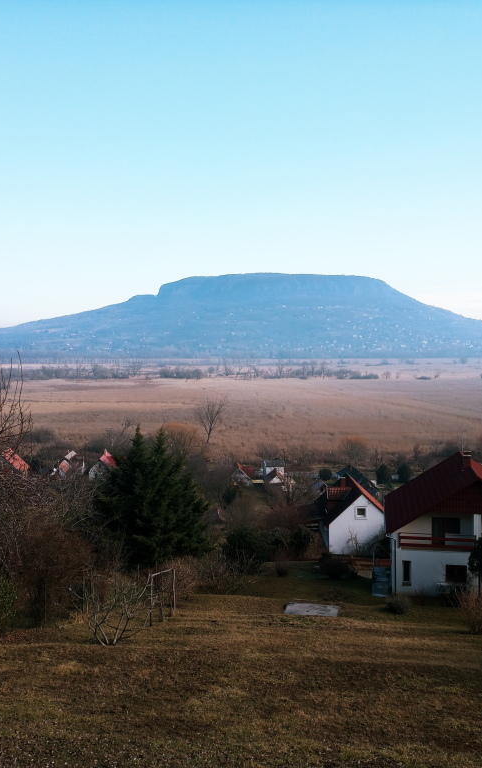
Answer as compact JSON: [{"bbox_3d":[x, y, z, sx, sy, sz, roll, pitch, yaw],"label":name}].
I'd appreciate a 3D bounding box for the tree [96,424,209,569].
[{"bbox_3d":[-6.233,8.263,59.000,7.978,10.613,7.600,0,2,0],"label":"tree"}]

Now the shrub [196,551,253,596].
[{"bbox_3d":[-0.945,11.492,50.500,3.658,2.683,3.200,0,2,0],"label":"shrub"}]

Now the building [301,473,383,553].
[{"bbox_3d":[10.165,11.701,76.738,6.677,5.256,12.359,0,2,1],"label":"building"}]

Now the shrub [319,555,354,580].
[{"bbox_3d":[6.687,12.849,58.000,2.381,1.821,2.300,0,2,0],"label":"shrub"}]

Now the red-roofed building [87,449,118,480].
[{"bbox_3d":[-34.031,20.542,205.000,7.000,6.400,10.000,0,2,-2],"label":"red-roofed building"}]

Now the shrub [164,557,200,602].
[{"bbox_3d":[-3.376,11.093,47.000,2.043,2.610,2.100,0,2,0],"label":"shrub"}]

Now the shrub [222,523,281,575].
[{"bbox_3d":[0.754,11.924,59.500,4.023,3.663,3.800,0,2,0],"label":"shrub"}]

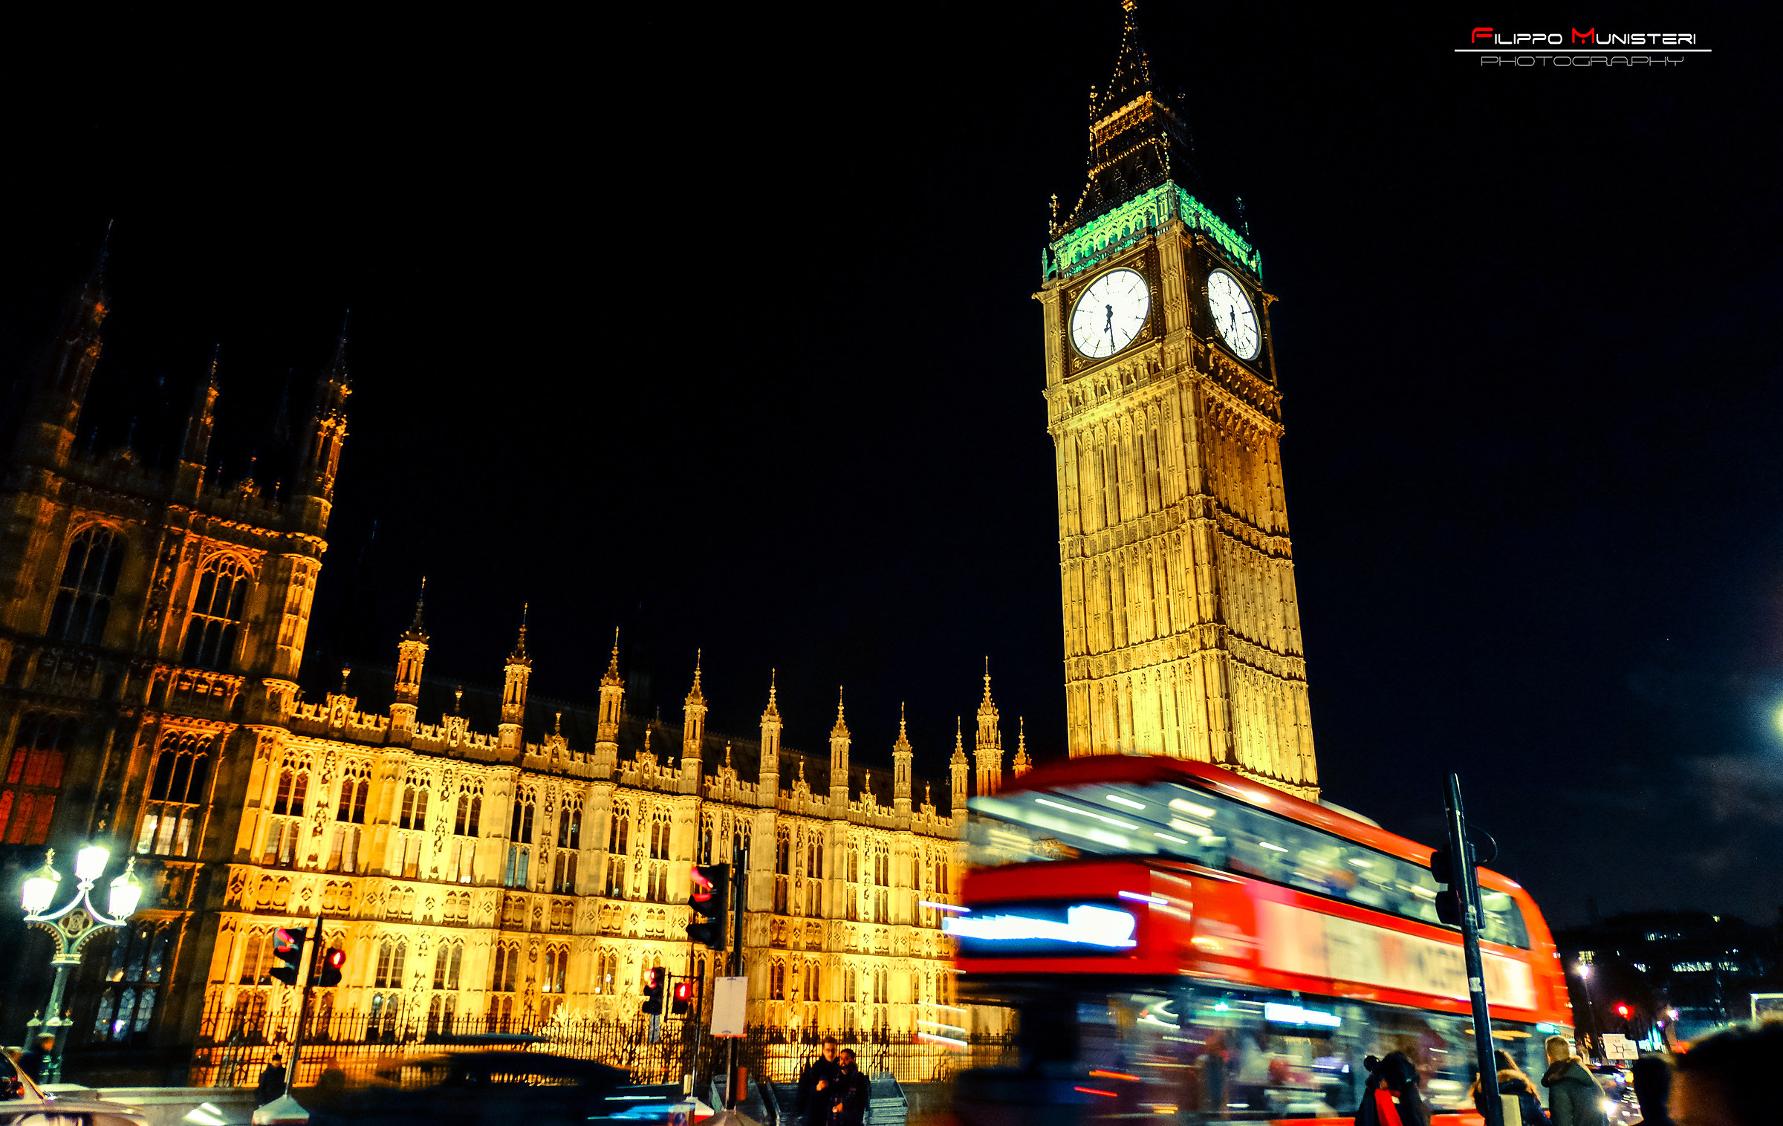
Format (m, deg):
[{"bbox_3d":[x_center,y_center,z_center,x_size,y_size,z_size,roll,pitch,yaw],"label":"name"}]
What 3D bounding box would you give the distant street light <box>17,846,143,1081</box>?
[{"bbox_3d":[-13.475,6.266,19.443,1.580,4.150,0.580,19,-28,-39],"label":"distant street light"}]

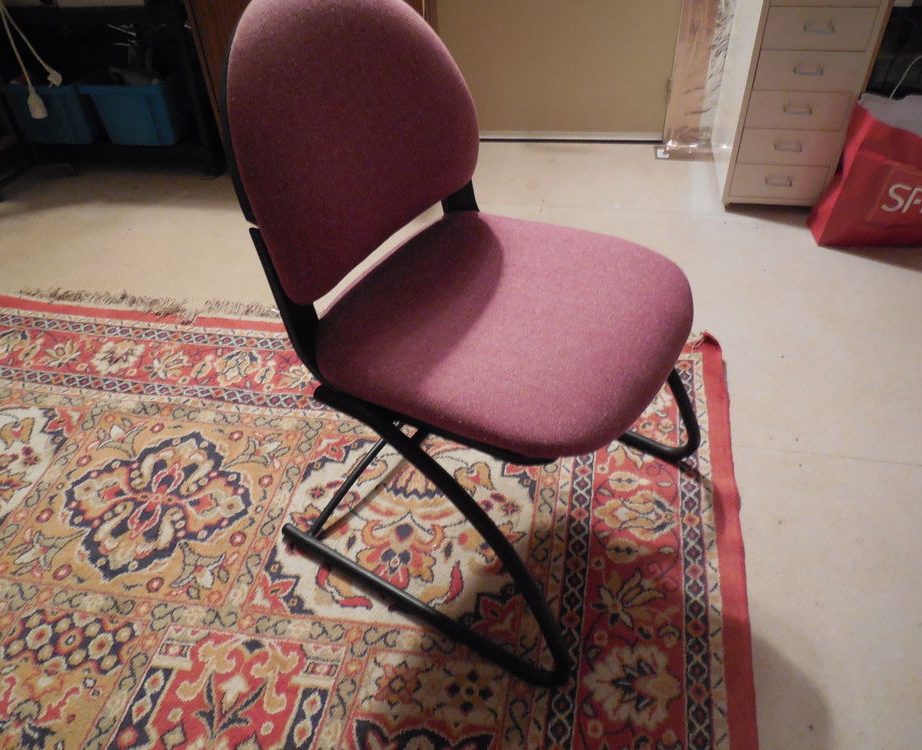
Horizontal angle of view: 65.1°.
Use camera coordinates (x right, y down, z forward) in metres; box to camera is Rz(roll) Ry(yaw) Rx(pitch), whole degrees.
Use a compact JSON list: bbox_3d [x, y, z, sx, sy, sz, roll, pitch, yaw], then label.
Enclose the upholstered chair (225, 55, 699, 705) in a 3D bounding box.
[{"bbox_3d":[0.041,-0.080,1.093,0.605,0.875,0.562,23,49,26],"label":"upholstered chair"}]

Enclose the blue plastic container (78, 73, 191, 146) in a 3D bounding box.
[{"bbox_3d":[-1.052,-0.987,2.542,0.300,0.215,0.410,3,43,8],"label":"blue plastic container"}]

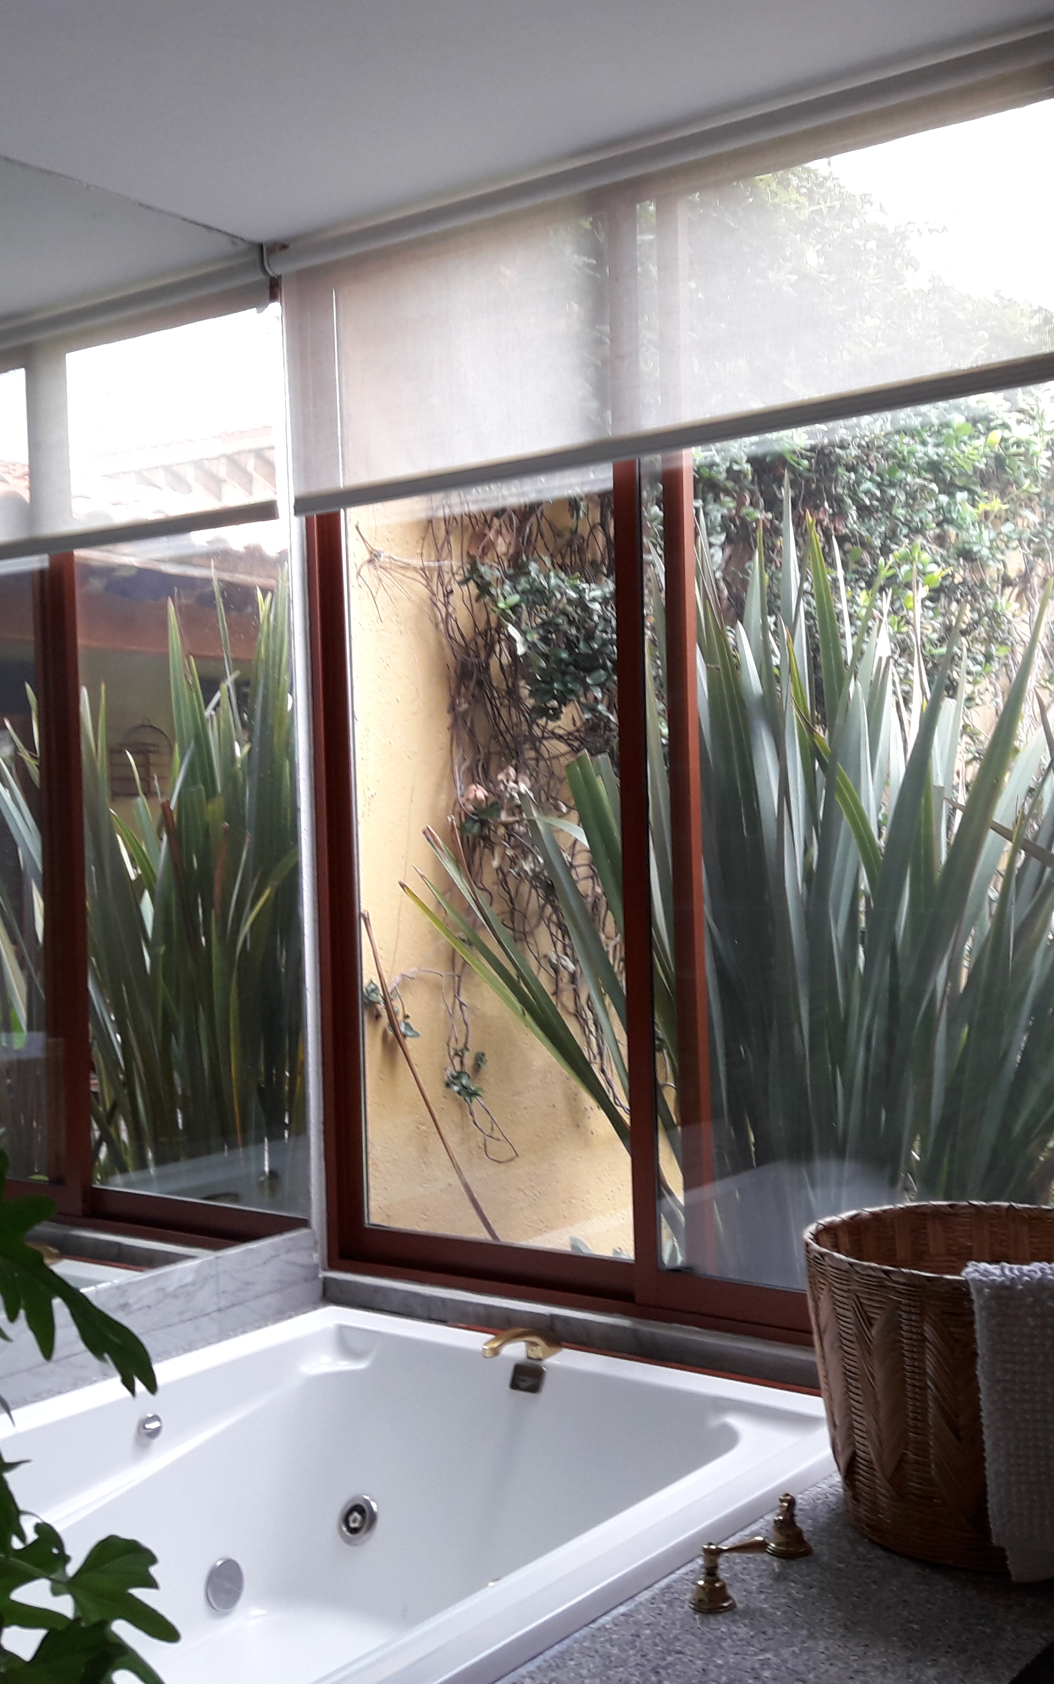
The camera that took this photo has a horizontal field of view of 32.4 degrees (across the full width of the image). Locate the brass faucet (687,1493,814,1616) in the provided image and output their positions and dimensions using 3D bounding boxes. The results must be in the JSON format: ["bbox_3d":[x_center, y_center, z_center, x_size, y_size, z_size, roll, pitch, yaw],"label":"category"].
[{"bbox_3d":[0.282,0.847,2.182,0.088,0.077,0.247,-1,0,36],"label":"brass faucet"}]

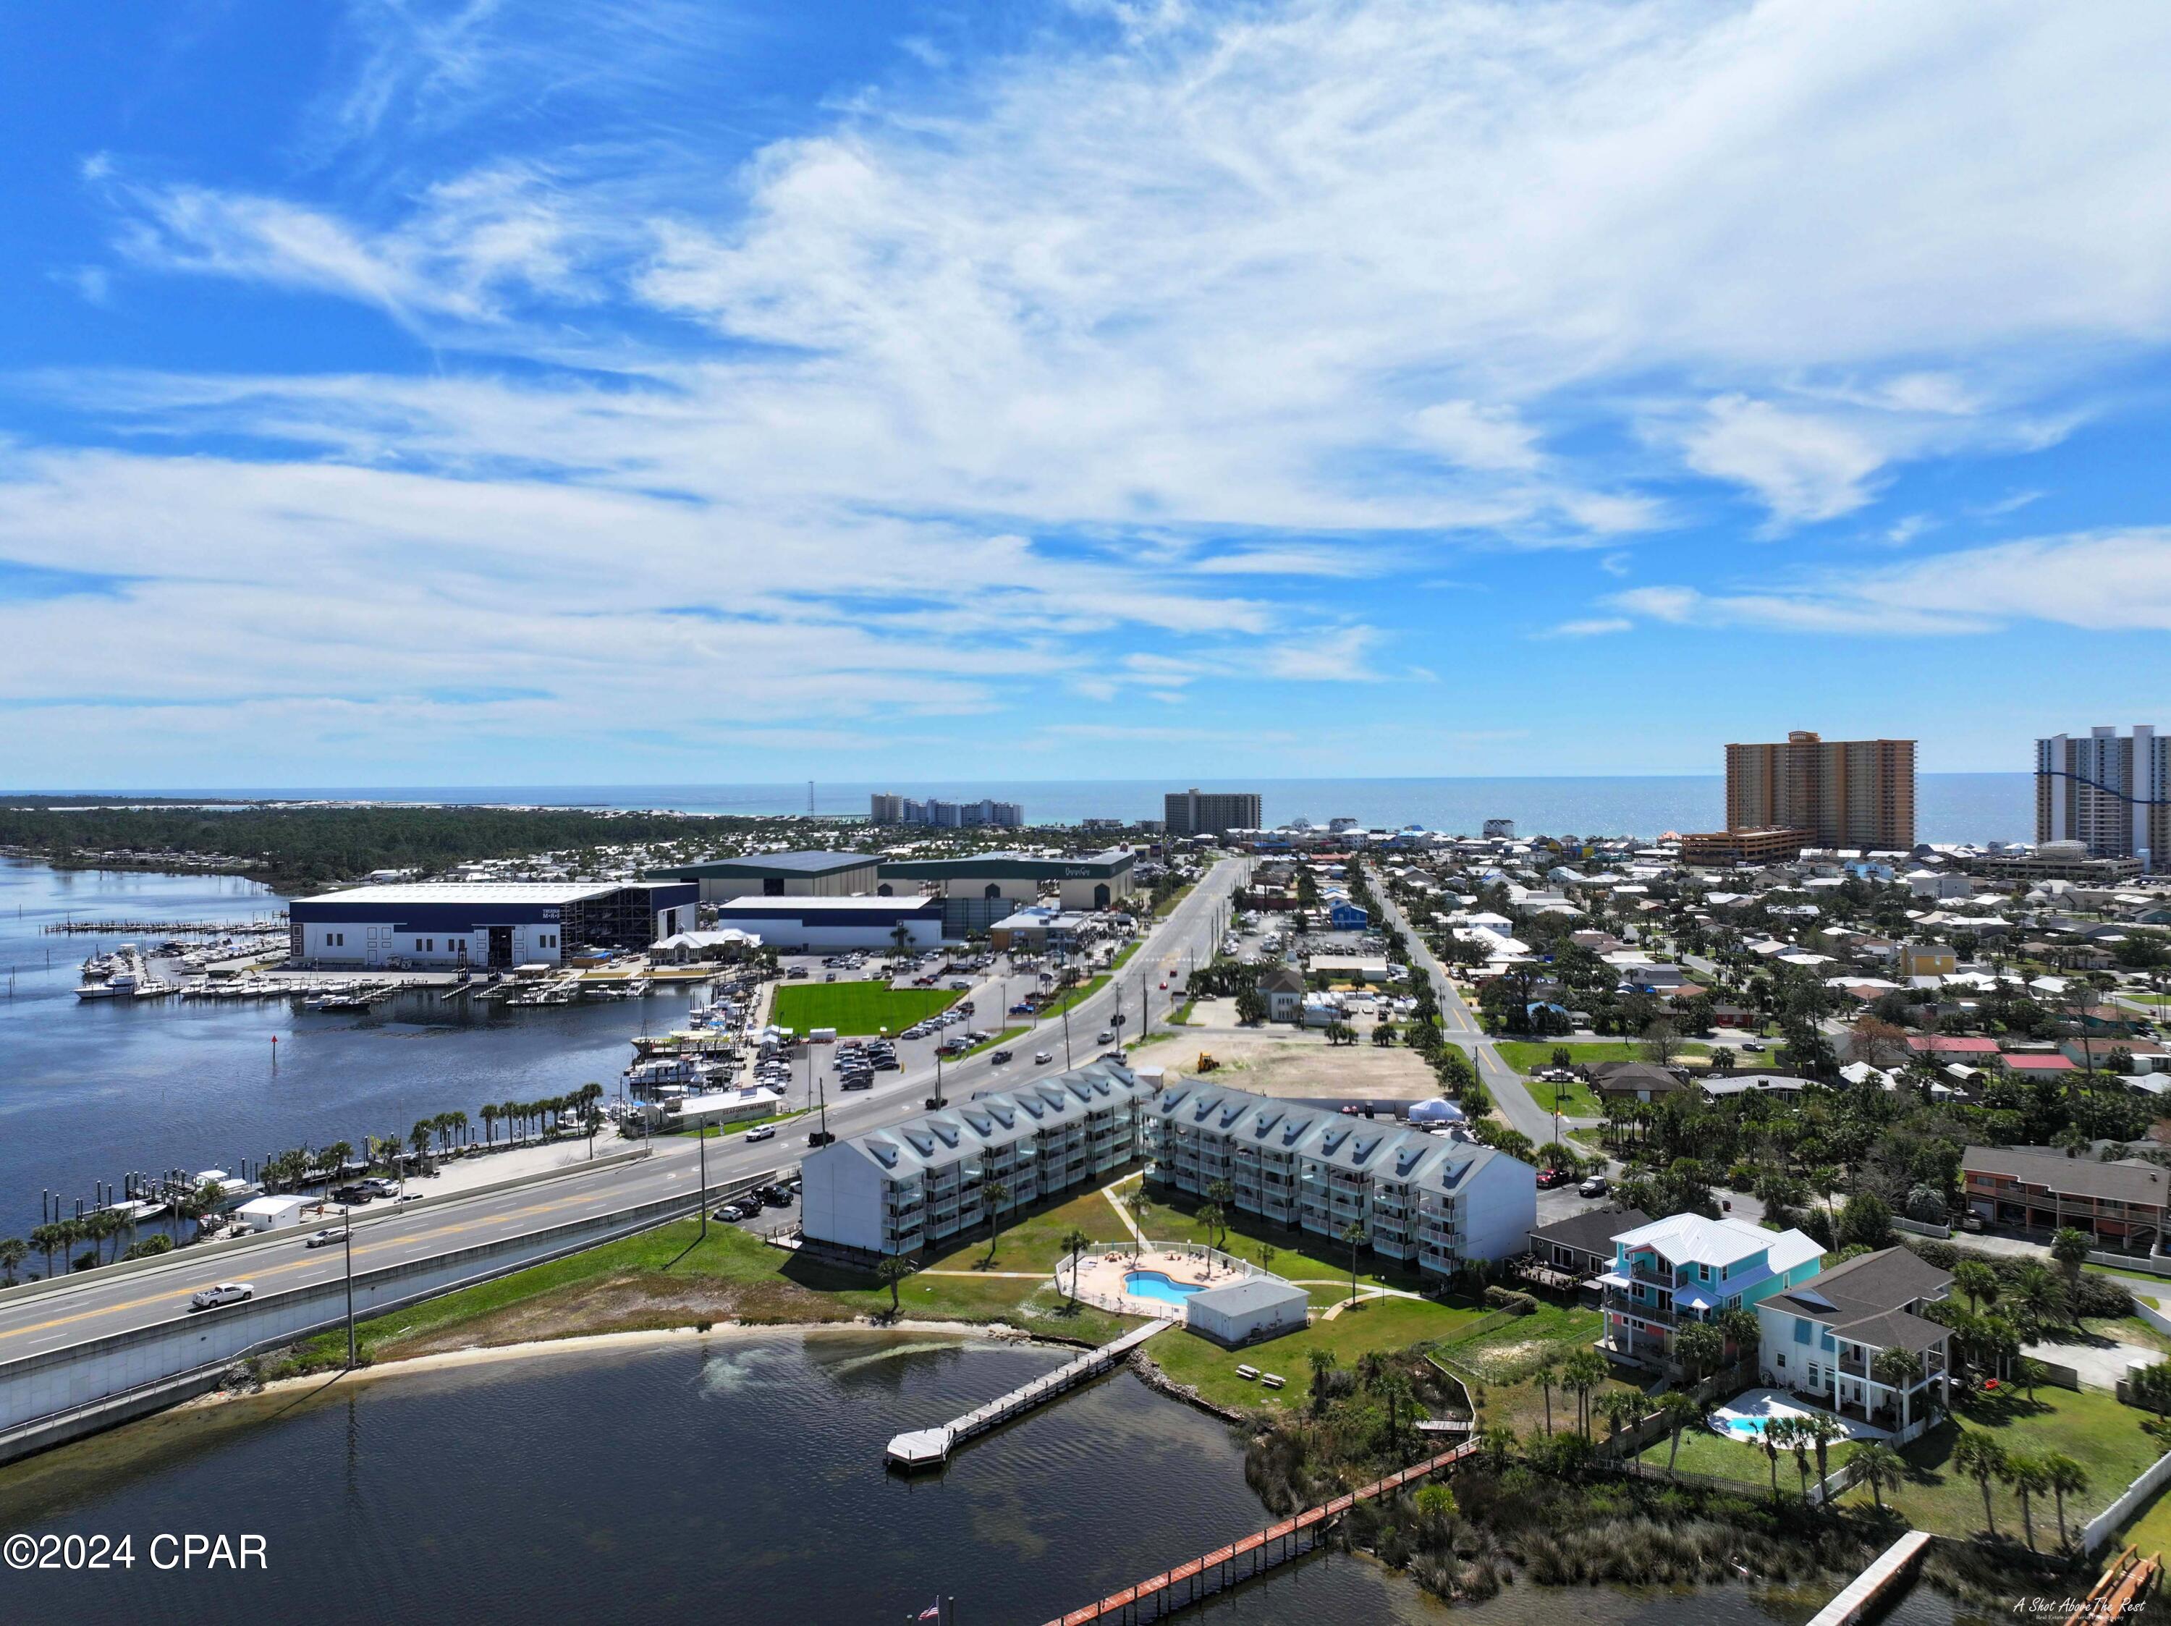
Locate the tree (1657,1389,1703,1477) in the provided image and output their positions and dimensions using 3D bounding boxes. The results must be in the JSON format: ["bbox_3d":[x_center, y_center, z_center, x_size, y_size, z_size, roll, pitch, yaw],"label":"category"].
[{"bbox_3d":[45.840,48.080,116.680,3.700,6.060,3.700,-1,1,0],"label":"tree"}]

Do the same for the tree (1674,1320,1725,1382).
[{"bbox_3d":[56.660,50.442,138.807,4.385,7.106,4.385,-1,1,0],"label":"tree"}]

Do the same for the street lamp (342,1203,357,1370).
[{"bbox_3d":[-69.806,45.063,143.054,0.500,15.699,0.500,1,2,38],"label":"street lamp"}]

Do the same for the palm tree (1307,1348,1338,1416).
[{"bbox_3d":[20.404,49.247,130.268,2.500,5.929,2.500,0,1,0],"label":"palm tree"}]

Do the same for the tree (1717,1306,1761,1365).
[{"bbox_3d":[61.727,50.386,142.182,4.171,6.954,4.171,-1,1,0],"label":"tree"}]

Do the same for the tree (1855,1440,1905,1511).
[{"bbox_3d":[58.480,49.030,111.060,3.770,4.610,3.770,-1,1,0],"label":"tree"}]

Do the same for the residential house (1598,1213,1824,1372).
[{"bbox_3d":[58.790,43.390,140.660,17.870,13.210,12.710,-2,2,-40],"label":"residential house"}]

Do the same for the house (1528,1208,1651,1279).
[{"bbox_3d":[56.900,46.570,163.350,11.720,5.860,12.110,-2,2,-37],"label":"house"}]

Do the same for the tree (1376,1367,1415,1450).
[{"bbox_3d":[25.370,49.021,123.679,3.100,6.829,3.100,0,1,0],"label":"tree"}]

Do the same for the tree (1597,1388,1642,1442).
[{"bbox_3d":[44.886,51.587,126.381,3.422,6.261,3.422,-1,1,0],"label":"tree"}]

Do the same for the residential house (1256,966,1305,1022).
[{"bbox_3d":[44.563,41.001,339.733,10.300,11.000,12.000,0,1,10],"label":"residential house"}]

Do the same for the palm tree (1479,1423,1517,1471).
[{"bbox_3d":[34.771,53.374,126.402,2.994,3.672,2.994,-1,1,0],"label":"palm tree"}]

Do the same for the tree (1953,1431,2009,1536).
[{"bbox_3d":[64.000,47.750,106.960,3.980,7.290,3.980,-1,1,0],"label":"tree"}]

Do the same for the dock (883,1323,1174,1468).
[{"bbox_3d":[-3.517,52.314,137.877,5.500,1.900,37.500,1,2,39],"label":"dock"}]

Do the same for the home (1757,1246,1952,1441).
[{"bbox_3d":[71.200,45.980,134.150,22.340,8.540,14.100,-2,2,-38],"label":"home"}]

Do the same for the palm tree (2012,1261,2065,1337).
[{"bbox_3d":[93.629,47.606,147.980,4.900,6.558,4.900,0,1,0],"label":"palm tree"}]

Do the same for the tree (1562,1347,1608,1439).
[{"bbox_3d":[40.630,47.480,122.100,3.540,7.480,3.540,-1,1,0],"label":"tree"}]

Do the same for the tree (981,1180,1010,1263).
[{"bbox_3d":[-11.006,49.266,182.553,3.398,8.494,3.398,-1,1,0],"label":"tree"}]

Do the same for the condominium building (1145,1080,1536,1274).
[{"bbox_3d":[29.753,43.756,187.647,15.200,13.300,52.050,-2,2,-38],"label":"condominium building"}]

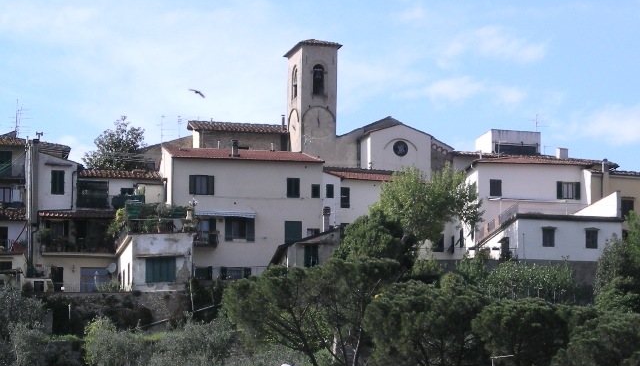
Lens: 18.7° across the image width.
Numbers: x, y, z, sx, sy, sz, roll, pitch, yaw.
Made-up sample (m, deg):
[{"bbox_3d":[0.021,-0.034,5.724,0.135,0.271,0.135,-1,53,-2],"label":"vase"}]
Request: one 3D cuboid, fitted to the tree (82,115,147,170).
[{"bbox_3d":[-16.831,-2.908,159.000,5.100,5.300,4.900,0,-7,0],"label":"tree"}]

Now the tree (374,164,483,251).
[{"bbox_3d":[7.936,2.012,142.000,7.700,7.000,7.000,0,-7,0],"label":"tree"}]

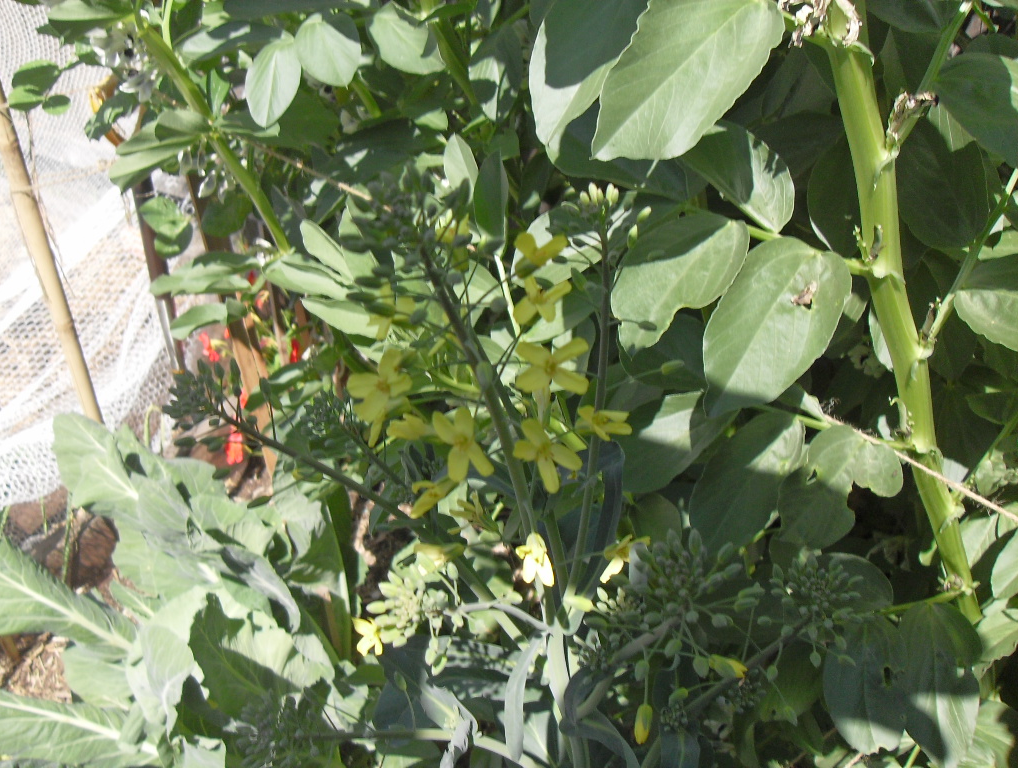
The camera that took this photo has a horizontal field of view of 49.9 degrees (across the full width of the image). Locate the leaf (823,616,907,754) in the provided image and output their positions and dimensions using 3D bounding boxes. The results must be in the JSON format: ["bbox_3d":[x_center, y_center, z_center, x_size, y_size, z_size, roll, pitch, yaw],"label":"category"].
[{"bbox_3d":[0.166,0.141,0.510,0.040,0.012,0.068,-6,66,4],"label":"leaf"}]

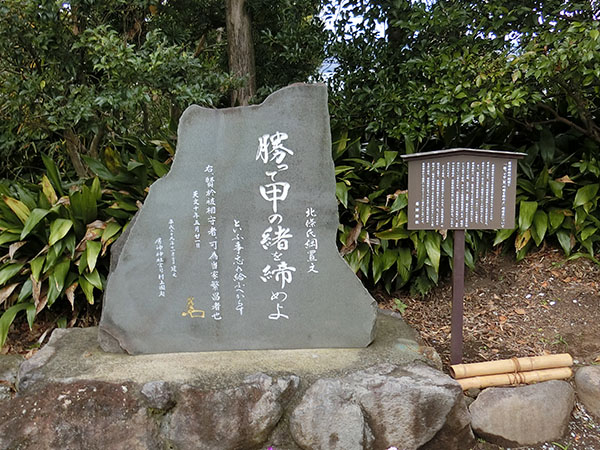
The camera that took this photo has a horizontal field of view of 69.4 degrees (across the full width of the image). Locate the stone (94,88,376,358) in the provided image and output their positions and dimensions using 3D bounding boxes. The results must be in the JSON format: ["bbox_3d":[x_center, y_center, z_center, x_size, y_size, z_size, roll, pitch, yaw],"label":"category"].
[{"bbox_3d":[-0.405,-0.031,2.792,1.720,1.640,0.300,-1,8,-2],"label":"stone"}]

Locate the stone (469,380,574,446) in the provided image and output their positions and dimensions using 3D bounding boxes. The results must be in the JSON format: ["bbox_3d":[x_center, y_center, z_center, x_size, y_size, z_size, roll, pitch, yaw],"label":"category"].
[{"bbox_3d":[1.282,1.054,2.511,0.550,0.280,0.330,-1,8,0],"label":"stone"}]

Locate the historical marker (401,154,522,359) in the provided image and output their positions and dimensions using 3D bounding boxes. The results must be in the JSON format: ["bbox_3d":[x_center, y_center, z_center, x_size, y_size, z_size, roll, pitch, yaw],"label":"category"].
[{"bbox_3d":[0.987,0.230,2.641,0.730,1.350,0.120,0,8,5],"label":"historical marker"}]

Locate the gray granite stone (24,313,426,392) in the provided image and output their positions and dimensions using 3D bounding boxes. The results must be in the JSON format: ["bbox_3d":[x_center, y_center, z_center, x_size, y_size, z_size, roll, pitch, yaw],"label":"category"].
[{"bbox_3d":[-0.402,0.882,2.760,2.350,0.160,0.820,-1,8,-1],"label":"gray granite stone"}]

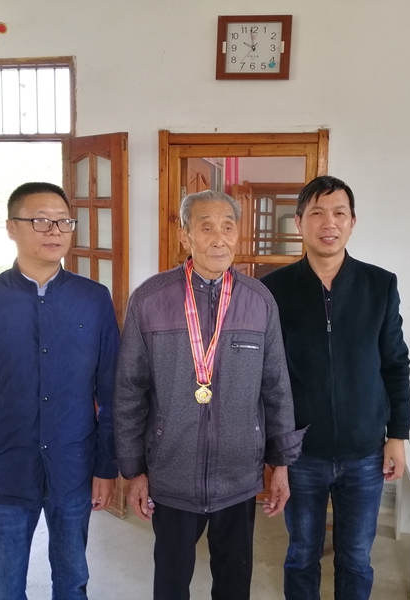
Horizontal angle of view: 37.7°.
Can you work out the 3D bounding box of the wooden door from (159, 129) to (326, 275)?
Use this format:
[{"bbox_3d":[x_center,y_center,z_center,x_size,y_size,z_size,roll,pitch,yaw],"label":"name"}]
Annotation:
[{"bbox_3d":[0.184,0.117,3.333,0.900,2.047,0.090,2,7,10],"label":"wooden door"}]

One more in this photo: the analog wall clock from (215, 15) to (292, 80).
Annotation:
[{"bbox_3d":[0.252,-1.293,3.093,0.376,0.308,0.040,4,8,9],"label":"analog wall clock"}]

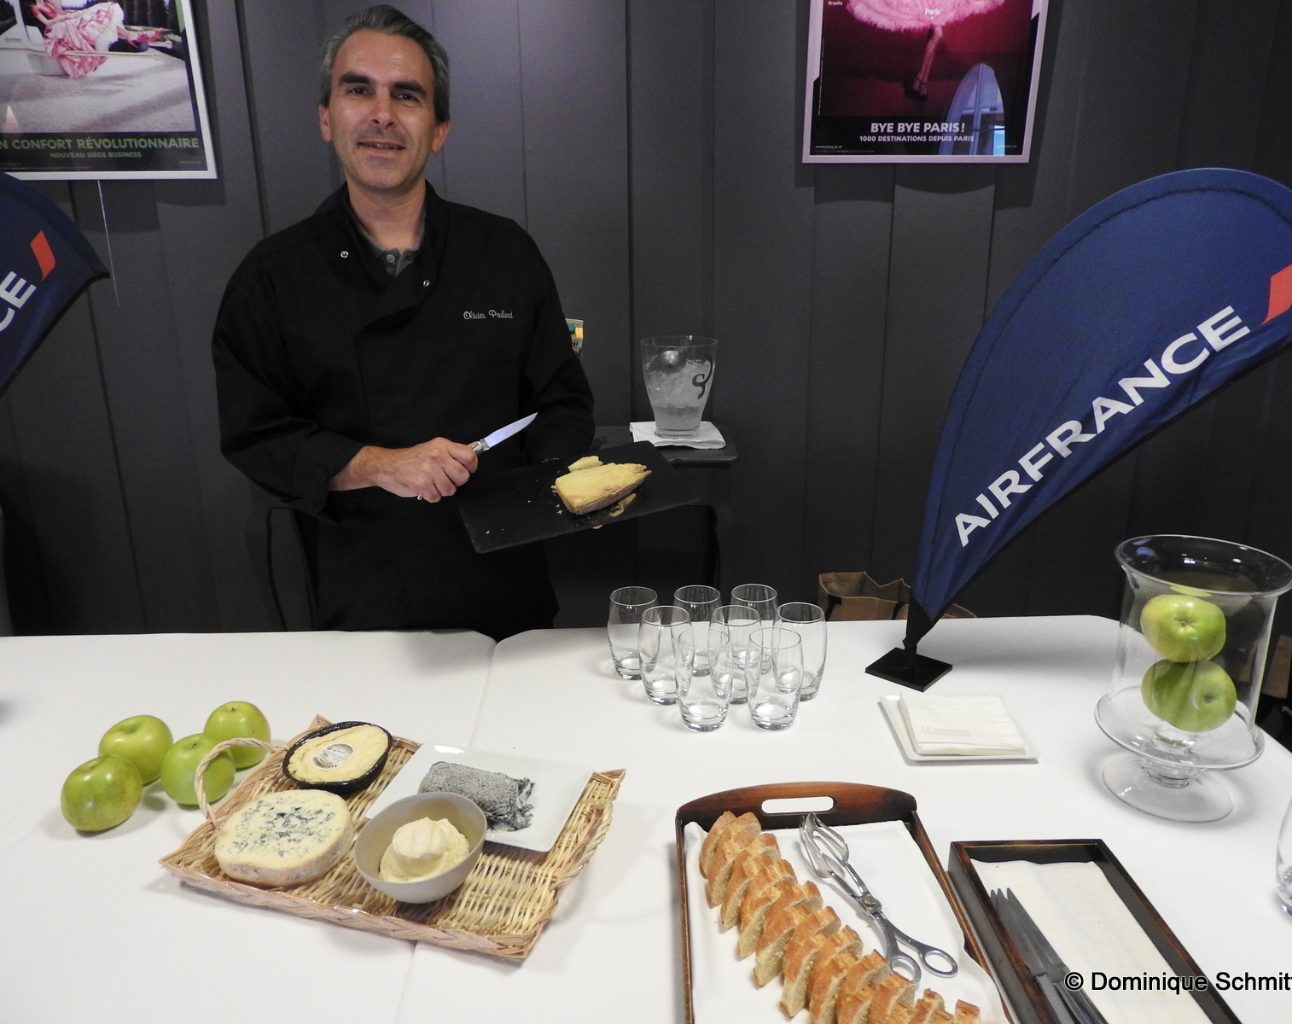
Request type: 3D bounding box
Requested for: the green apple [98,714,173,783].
[{"bbox_3d":[-0.577,0.268,1.070,0.083,0.075,0.083,-1,17,0],"label":"green apple"}]

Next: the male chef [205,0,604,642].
[{"bbox_3d":[-0.367,0.102,1.543,0.570,1.660,0.420,-4,17,-11],"label":"male chef"}]

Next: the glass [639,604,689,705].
[{"bbox_3d":[0.028,0.195,1.273,0.074,0.117,0.074,-1,17,0],"label":"glass"}]

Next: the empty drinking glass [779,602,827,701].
[{"bbox_3d":[0.207,0.191,1.277,0.074,0.117,0.074,-1,17,0],"label":"empty drinking glass"}]

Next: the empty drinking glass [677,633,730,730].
[{"bbox_3d":[0.072,0.209,1.175,0.071,0.112,0.071,-1,17,0],"label":"empty drinking glass"}]

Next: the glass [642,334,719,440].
[{"bbox_3d":[0.075,-0.289,2.212,0.176,0.220,0.176,-1,17,0],"label":"glass"}]

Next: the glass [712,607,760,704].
[{"bbox_3d":[0.118,0.189,1.243,0.071,0.112,0.071,-1,17,0],"label":"glass"}]

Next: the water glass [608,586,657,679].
[{"bbox_3d":[-0.016,0.174,1.341,0.074,0.117,0.074,-1,17,0],"label":"water glass"}]

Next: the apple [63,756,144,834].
[{"bbox_3d":[-0.583,0.302,1.018,0.079,0.075,0.079,-1,17,0],"label":"apple"}]

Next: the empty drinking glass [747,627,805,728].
[{"bbox_3d":[0.164,0.214,1.204,0.074,0.117,0.074,-1,17,0],"label":"empty drinking glass"}]

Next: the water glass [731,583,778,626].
[{"bbox_3d":[0.151,0.165,1.320,0.071,0.112,0.071,-1,17,0],"label":"water glass"}]

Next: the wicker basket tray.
[{"bbox_3d":[-0.249,0.305,0.956,0.415,0.062,0.288,4,17,17],"label":"wicker basket tray"}]

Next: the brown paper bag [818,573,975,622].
[{"bbox_3d":[0.590,0.444,2.328,0.370,0.510,0.180,7,18,24],"label":"brown paper bag"}]

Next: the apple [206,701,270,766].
[{"bbox_3d":[-0.488,0.266,1.132,0.077,0.074,0.077,-1,17,0],"label":"apple"}]

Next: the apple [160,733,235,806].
[{"bbox_3d":[-0.486,0.279,1.026,0.081,0.076,0.081,-1,17,0],"label":"apple"}]

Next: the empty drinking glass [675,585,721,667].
[{"bbox_3d":[0.072,0.167,1.317,0.071,0.112,0.071,-1,17,0],"label":"empty drinking glass"}]

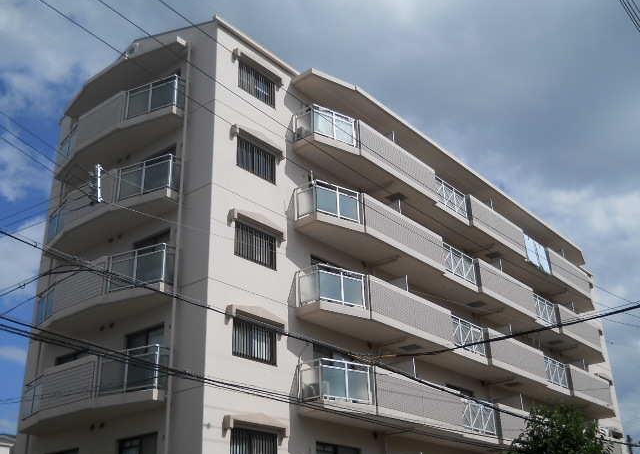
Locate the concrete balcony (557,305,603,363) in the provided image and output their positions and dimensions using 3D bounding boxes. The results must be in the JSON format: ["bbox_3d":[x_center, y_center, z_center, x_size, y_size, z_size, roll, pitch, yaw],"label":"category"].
[{"bbox_3d":[12.075,5.198,36.150,1.360,1.392,6.472,-22,-32,35],"label":"concrete balcony"}]

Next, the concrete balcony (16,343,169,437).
[{"bbox_3d":[-6.328,4.434,20.435,5.829,1.403,0.959,-20,-31,33],"label":"concrete balcony"}]

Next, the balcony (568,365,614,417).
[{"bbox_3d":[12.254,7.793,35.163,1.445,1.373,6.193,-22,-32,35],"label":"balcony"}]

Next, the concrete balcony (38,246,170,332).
[{"bbox_3d":[-6.425,1.947,21.721,5.874,1.386,1.140,-22,-32,35],"label":"concrete balcony"}]

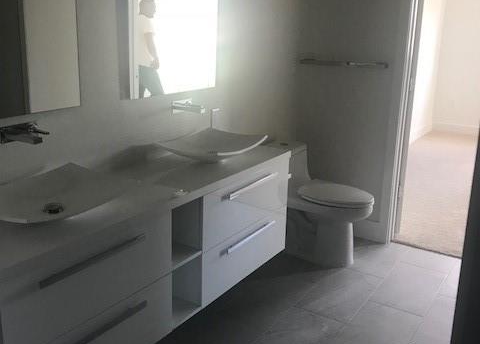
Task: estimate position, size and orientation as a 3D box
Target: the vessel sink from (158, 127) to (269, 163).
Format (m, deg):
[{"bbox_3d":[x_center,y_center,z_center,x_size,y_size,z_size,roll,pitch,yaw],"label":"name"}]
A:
[{"bbox_3d":[-0.130,-0.124,2.611,0.370,0.105,0.460,11,19,31],"label":"vessel sink"}]

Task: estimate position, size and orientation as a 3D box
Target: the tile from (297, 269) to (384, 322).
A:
[{"bbox_3d":[0.598,0.700,3.010,0.305,0.010,0.608,11,19,31],"label":"tile"}]

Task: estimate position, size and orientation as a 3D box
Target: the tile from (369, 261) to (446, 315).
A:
[{"bbox_3d":[1.014,0.688,3.088,0.305,0.010,0.608,11,19,31],"label":"tile"}]

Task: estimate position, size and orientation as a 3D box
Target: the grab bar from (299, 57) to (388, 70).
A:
[{"bbox_3d":[0.703,-0.745,3.548,0.639,0.035,0.075,11,19,31],"label":"grab bar"}]

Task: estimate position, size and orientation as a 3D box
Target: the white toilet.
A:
[{"bbox_3d":[0.495,0.203,3.467,0.755,0.690,0.390,11,19,31],"label":"white toilet"}]

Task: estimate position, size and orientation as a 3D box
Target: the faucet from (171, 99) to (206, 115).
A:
[{"bbox_3d":[-0.261,-0.327,2.607,0.210,0.080,0.060,11,19,31],"label":"faucet"}]

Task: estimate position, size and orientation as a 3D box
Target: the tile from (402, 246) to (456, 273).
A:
[{"bbox_3d":[1.254,0.591,3.449,0.305,0.010,0.282,11,19,31],"label":"tile"}]

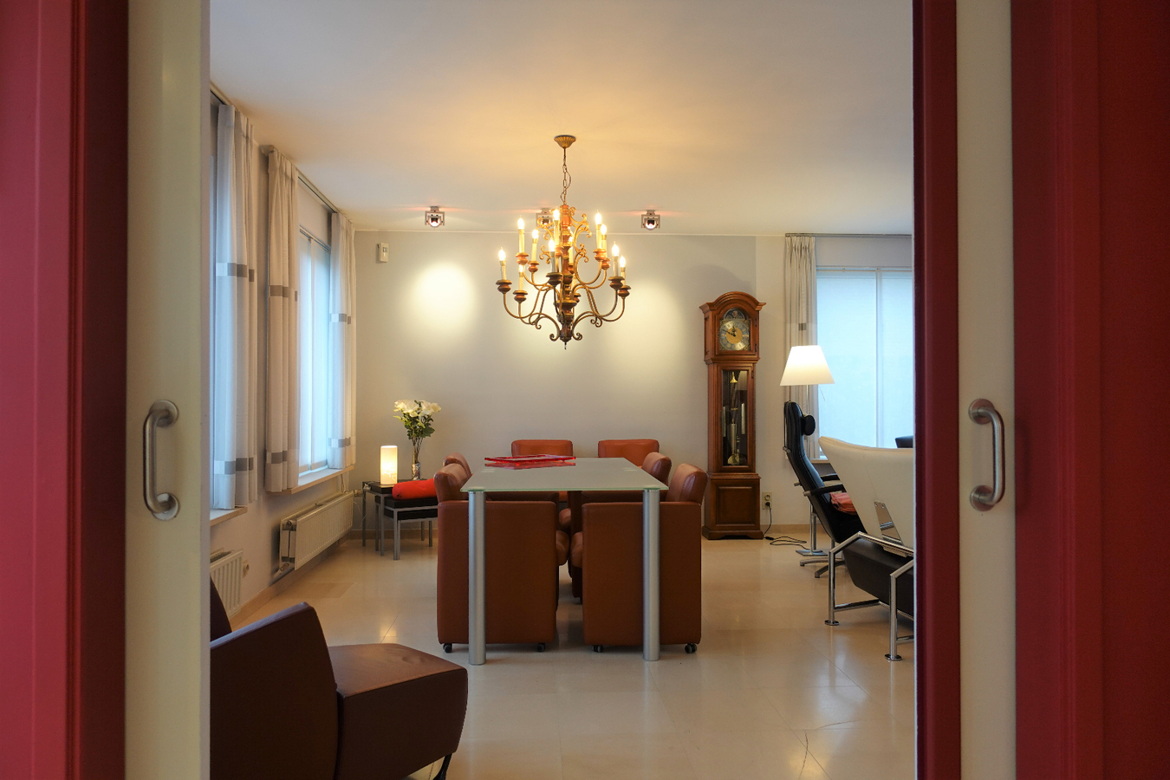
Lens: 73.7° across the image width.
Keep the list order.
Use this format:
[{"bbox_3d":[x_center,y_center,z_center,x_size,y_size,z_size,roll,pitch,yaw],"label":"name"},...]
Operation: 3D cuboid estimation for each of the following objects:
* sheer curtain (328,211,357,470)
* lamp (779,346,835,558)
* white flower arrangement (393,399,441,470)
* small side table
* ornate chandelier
[{"bbox_3d":[-1.826,-0.352,5.862,0.120,1.860,0.470,0,-1,-4],"label":"sheer curtain"},{"bbox_3d":[1.647,0.445,5.735,0.400,1.520,0.400,0,-1,-4],"label":"lamp"},{"bbox_3d":[-1.316,0.359,6.120,0.370,0.600,0.340,0,-1,-4],"label":"white flower arrangement"},{"bbox_3d":[-1.328,0.955,5.854,0.520,0.490,0.630,0,-1,-33],"label":"small side table"},{"bbox_3d":[-0.100,-0.764,4.051,0.700,1.100,0.700,0,-1,-4],"label":"ornate chandelier"}]

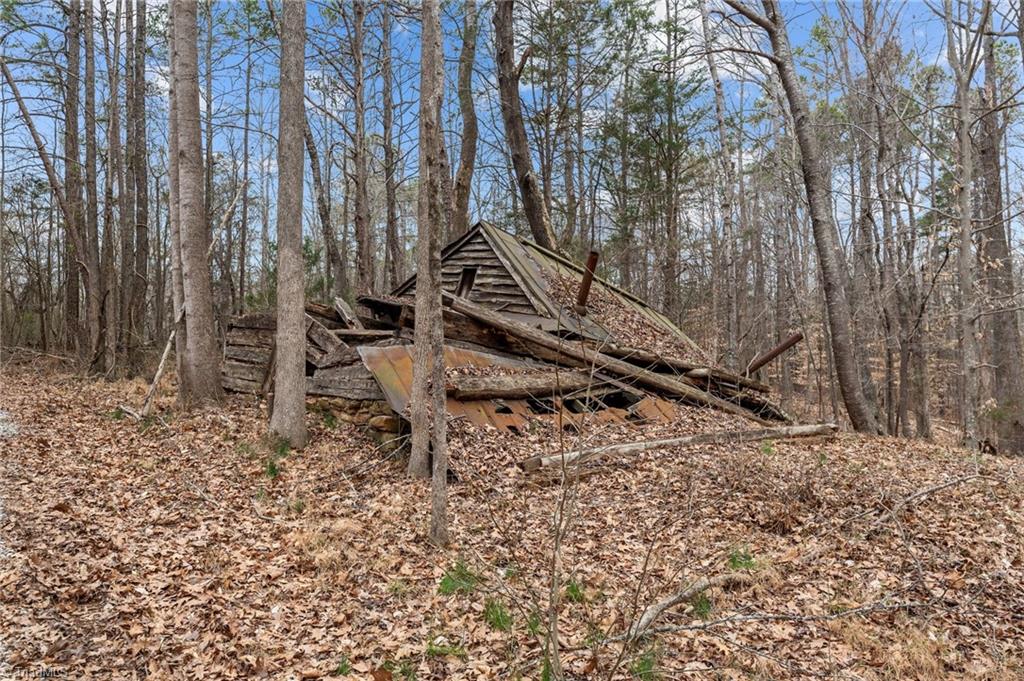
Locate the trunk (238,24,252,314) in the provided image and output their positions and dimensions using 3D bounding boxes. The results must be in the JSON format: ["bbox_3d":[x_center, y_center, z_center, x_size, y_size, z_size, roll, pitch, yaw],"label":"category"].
[{"bbox_3d":[-7.800,-4.300,20.000,0.200,10.400,0.200,2,0,0],"label":"trunk"}]

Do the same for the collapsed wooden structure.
[{"bbox_3d":[-0.150,-0.450,11.800,9.300,3.300,5.600,0,0,13],"label":"collapsed wooden structure"}]

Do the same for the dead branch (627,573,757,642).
[{"bbox_3d":[1.030,1.410,3.830,1.120,0.130,0.200,0,0,-41],"label":"dead branch"}]

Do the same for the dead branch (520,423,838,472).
[{"bbox_3d":[2.380,1.290,8.600,5.000,0.220,0.260,0,0,-25],"label":"dead branch"}]

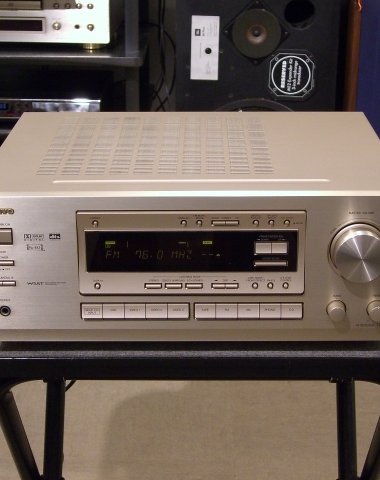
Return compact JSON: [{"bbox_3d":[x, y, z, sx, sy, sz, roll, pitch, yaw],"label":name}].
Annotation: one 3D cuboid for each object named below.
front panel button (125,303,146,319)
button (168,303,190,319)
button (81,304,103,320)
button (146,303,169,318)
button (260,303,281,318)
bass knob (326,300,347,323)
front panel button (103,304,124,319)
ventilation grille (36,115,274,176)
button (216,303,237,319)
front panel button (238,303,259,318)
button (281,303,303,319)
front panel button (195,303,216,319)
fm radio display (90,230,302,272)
[{"bbox_3d":[-0.054,0.071,1.052,0.020,0.016,0.006,0,20,1],"label":"front panel button"},{"bbox_3d":[-0.011,0.071,1.052,0.021,0.016,0.006,0,20,1],"label":"button"},{"bbox_3d":[-0.097,0.070,1.050,0.020,0.016,0.005,0,20,1],"label":"button"},{"bbox_3d":[-0.033,0.070,1.050,0.021,0.016,0.005,0,20,1],"label":"button"},{"bbox_3d":[0.080,0.071,1.051,0.021,0.016,0.006,0,20,1],"label":"button"},{"bbox_3d":[0.146,0.071,1.044,0.017,0.017,0.015,0,20,1],"label":"bass knob"},{"bbox_3d":[-0.076,0.070,1.050,0.021,0.016,0.005,0,20,1],"label":"front panel button"},{"bbox_3d":[-0.034,-0.109,1.195,0.244,0.004,0.252,0,20,1],"label":"ventilation grille"},{"bbox_3d":[0.037,0.070,1.049,0.021,0.016,0.005,0,20,1],"label":"button"},{"bbox_3d":[0.059,0.071,1.051,0.021,0.016,0.006,0,20,1],"label":"front panel button"},{"bbox_3d":[0.102,0.071,1.051,0.021,0.016,0.006,0,20,1],"label":"button"},{"bbox_3d":[0.016,0.071,1.052,0.021,0.016,0.006,0,20,1],"label":"front panel button"},{"bbox_3d":[0.002,0.011,1.030,0.206,0.043,0.005,0,20,1],"label":"fm radio display"}]

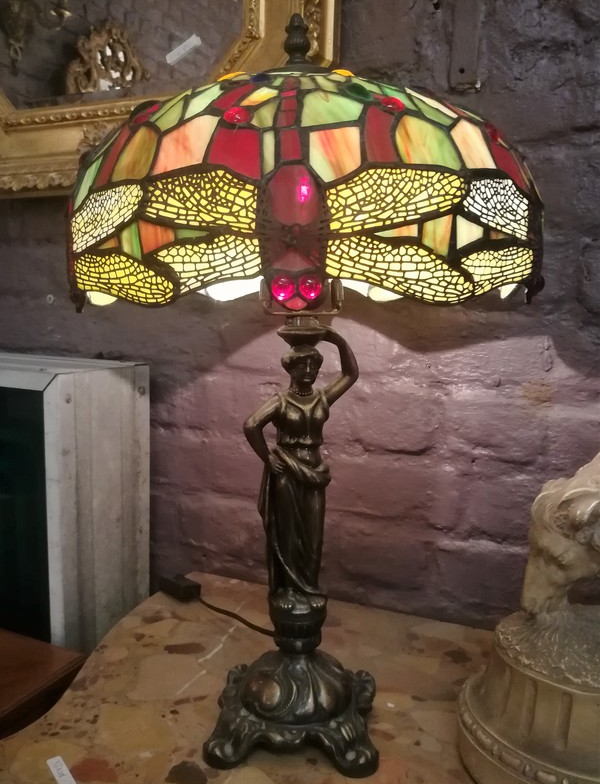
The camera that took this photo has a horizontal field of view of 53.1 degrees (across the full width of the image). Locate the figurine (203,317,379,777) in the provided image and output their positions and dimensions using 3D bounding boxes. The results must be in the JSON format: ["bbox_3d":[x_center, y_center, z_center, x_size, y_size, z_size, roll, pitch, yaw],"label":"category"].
[{"bbox_3d":[-0.003,0.123,0.557,0.153,0.383,0.150,0,8,-1],"label":"figurine"}]

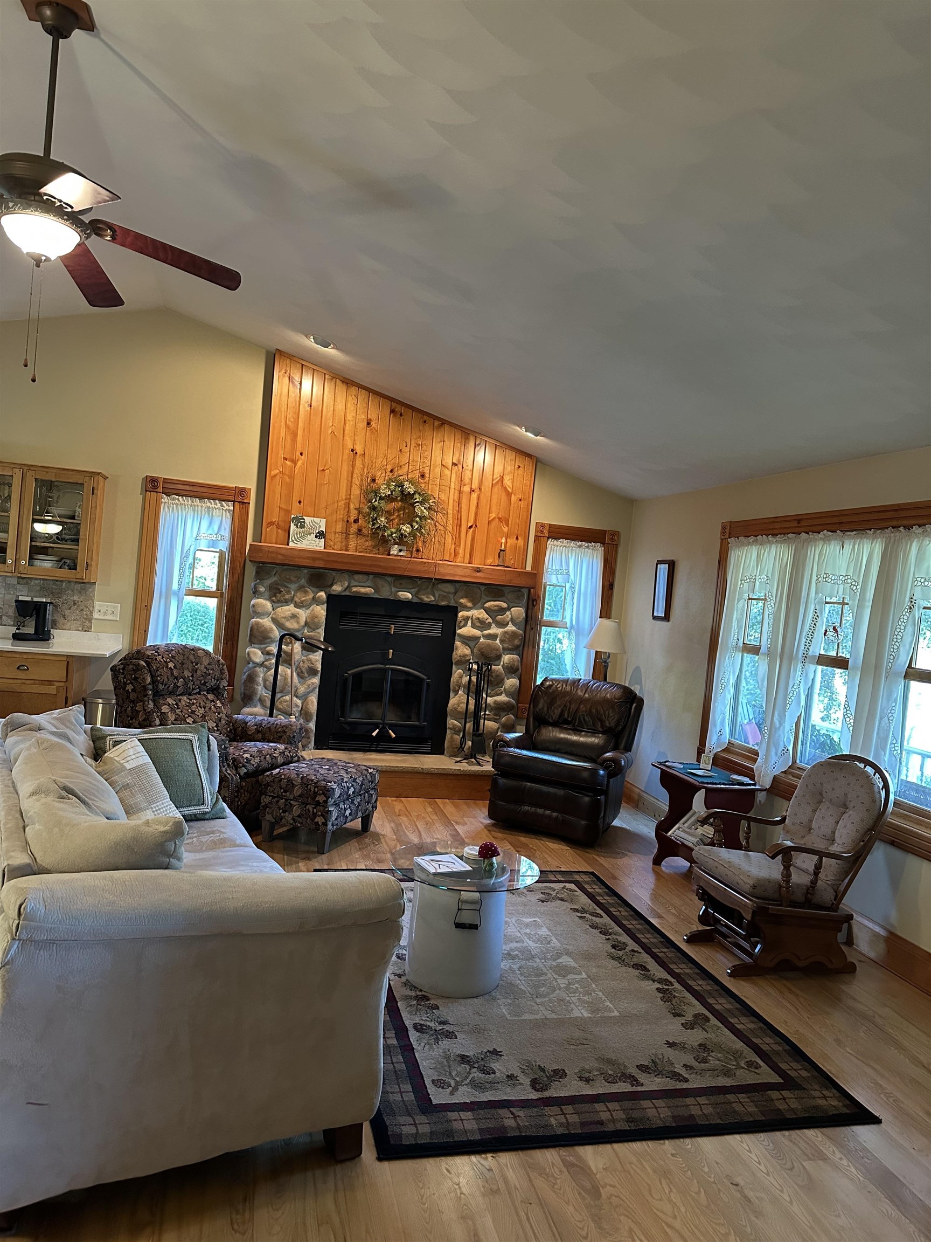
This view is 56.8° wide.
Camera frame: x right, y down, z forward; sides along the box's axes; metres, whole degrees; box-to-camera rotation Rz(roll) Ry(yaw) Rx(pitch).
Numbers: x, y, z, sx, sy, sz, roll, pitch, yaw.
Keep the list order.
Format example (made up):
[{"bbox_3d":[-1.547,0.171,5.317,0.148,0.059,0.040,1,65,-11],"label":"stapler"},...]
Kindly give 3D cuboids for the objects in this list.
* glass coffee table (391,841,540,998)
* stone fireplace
[{"bbox_3d":[-0.021,1.201,3.431,0.610,0.445,0.610,5,2,-14],"label":"glass coffee table"},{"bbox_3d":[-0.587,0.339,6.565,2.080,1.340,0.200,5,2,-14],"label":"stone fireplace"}]

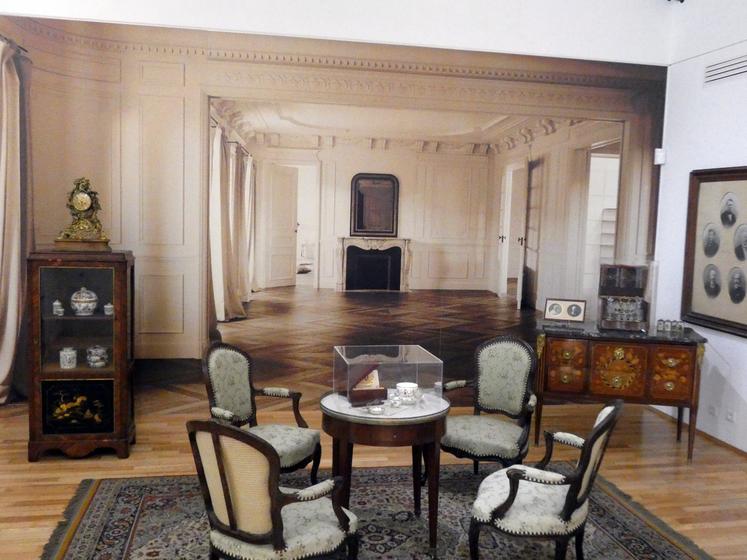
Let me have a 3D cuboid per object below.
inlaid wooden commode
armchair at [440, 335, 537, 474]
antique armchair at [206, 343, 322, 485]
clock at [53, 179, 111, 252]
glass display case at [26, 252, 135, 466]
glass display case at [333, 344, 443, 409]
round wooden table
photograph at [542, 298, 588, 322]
[{"bbox_3d":[1.825,0.813,5.256,1.141,0.891,0.538,3,5,14],"label":"inlaid wooden commode"},{"bbox_3d":[0.722,0.853,4.285,0.630,0.935,0.570,5,6,31],"label":"armchair"},{"bbox_3d":[-0.662,0.843,3.970,0.570,0.935,0.630,4,6,27],"label":"antique armchair"},{"bbox_3d":[-1.959,-0.430,4.656,0.350,0.500,0.170,1,5,-10],"label":"clock"},{"bbox_3d":[-1.980,0.508,4.728,0.632,1.382,0.308,1,5,-10],"label":"glass display case"},{"bbox_3d":[0.067,0.519,3.717,0.491,0.238,0.438,0,5,-13],"label":"glass display case"},{"bbox_3d":[0.062,0.997,3.673,0.671,0.719,0.671,1,5,-4],"label":"round wooden table"},{"bbox_3d":[1.457,0.236,5.250,0.290,0.171,0.025,4,-7,20],"label":"photograph"}]

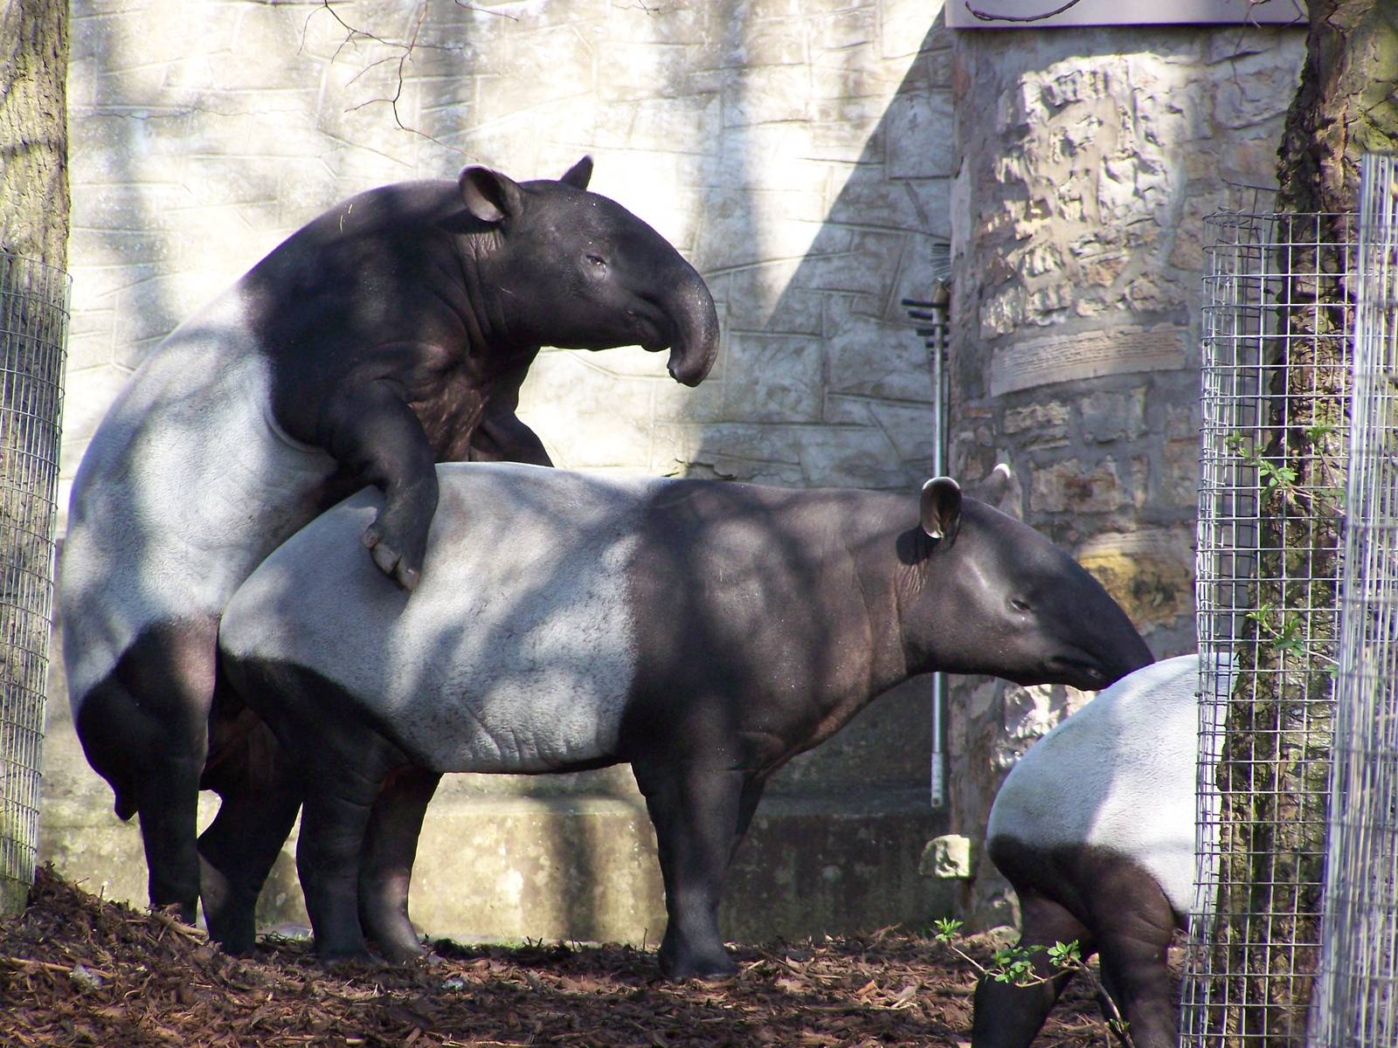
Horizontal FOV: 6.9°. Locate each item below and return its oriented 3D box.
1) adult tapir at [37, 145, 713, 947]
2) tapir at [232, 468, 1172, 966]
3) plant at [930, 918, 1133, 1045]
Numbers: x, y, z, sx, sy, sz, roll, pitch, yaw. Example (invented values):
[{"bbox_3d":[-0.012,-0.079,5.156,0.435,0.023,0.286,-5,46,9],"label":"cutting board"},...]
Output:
[{"bbox_3d":[-0.647,0.072,24.200,1.400,1.660,0.640,1,2,21],"label":"adult tapir"},{"bbox_3d":[-0.026,0.405,24.000,1.970,1.050,0.600,1,2,16],"label":"tapir"},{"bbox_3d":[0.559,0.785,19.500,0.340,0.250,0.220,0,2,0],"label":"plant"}]

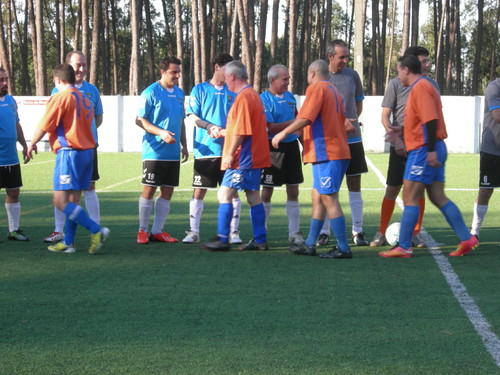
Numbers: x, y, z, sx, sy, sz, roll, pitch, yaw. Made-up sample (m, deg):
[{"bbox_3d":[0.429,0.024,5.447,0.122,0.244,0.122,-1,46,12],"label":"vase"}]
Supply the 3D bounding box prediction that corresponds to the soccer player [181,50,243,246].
[{"bbox_3d":[-0.349,-0.358,12.905,0.550,1.746,0.450,-3,8,-20],"label":"soccer player"}]

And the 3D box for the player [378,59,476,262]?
[{"bbox_3d":[1.558,-0.267,12.180,0.850,1.763,0.500,0,8,2],"label":"player"}]

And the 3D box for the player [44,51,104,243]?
[{"bbox_3d":[-1.629,-0.376,12.956,0.560,1.766,0.380,-2,8,-12],"label":"player"}]

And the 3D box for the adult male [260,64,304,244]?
[{"bbox_3d":[0.292,-0.306,12.885,0.500,1.647,0.450,-3,8,-20],"label":"adult male"}]

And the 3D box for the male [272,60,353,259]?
[{"bbox_3d":[0.566,-0.246,12.183,0.700,1.720,0.520,3,8,22],"label":"male"}]

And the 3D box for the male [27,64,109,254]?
[{"bbox_3d":[-1.627,-0.249,12.378,0.660,1.672,0.550,5,9,32],"label":"male"}]

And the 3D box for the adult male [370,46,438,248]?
[{"bbox_3d":[1.444,-0.366,12.718,0.580,1.811,0.420,-3,8,-20],"label":"adult male"}]

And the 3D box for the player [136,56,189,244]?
[{"bbox_3d":[-0.823,-0.342,12.907,0.520,1.714,0.420,-3,8,-18],"label":"player"}]

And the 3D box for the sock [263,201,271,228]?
[{"bbox_3d":[0.139,0.278,12.965,0.120,0.280,0.140,-2,8,-15],"label":"sock"}]

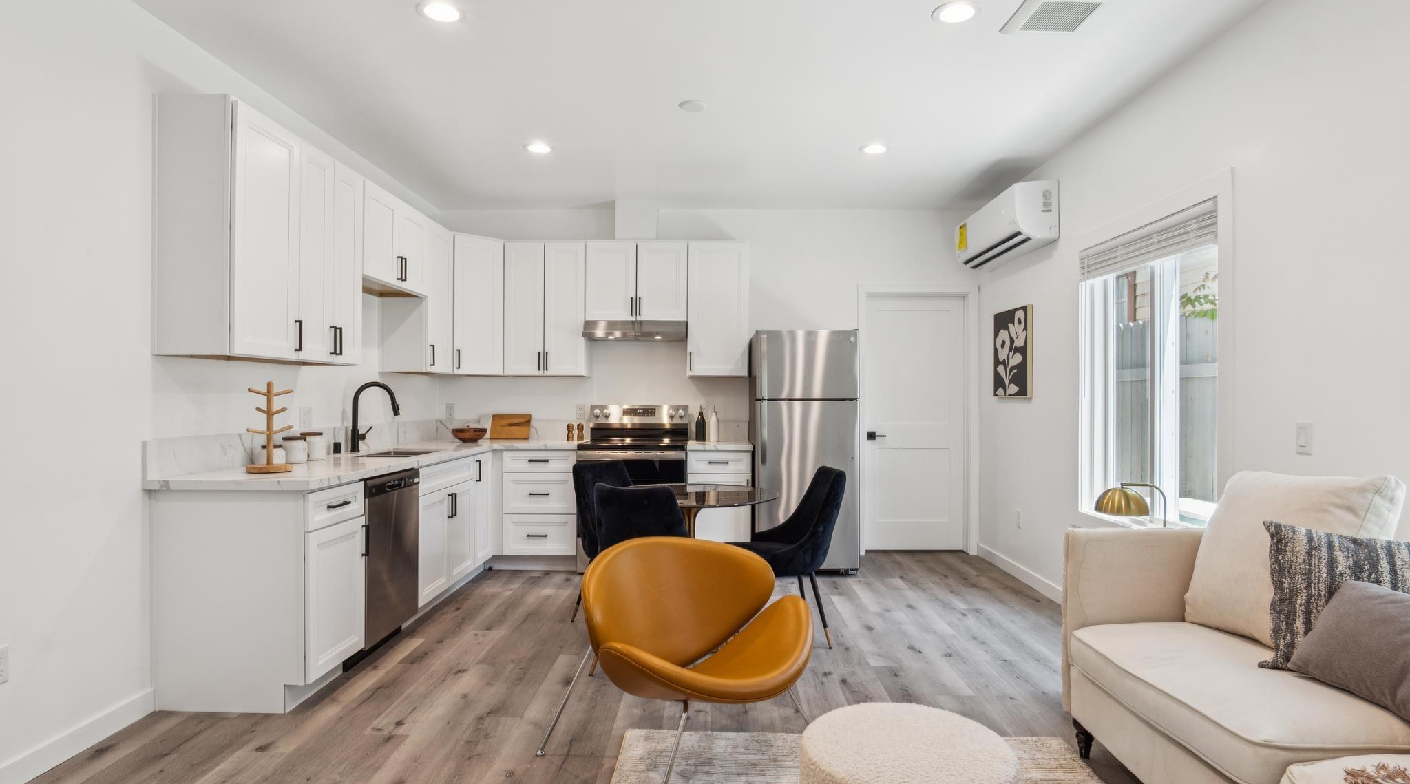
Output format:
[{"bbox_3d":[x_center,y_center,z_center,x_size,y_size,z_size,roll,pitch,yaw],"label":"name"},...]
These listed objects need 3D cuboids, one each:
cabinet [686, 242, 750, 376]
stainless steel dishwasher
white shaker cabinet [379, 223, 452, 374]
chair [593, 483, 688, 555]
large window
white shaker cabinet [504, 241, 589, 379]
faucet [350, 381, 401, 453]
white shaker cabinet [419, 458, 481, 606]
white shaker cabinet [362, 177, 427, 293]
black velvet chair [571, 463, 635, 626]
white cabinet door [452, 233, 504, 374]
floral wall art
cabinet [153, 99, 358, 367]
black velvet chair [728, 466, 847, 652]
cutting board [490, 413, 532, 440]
[{"bbox_3d":[0.105,-0.631,5.517,0.473,1.022,0.335,0,0,1],"label":"cabinet"},{"bbox_3d":[-1.870,0.827,3.580,0.605,0.811,0.585,0,0,1],"label":"stainless steel dishwasher"},{"bbox_3d":[-1.962,-0.634,4.812,0.326,1.011,0.422,0,0,1],"label":"white shaker cabinet"},{"bbox_3d":[-0.219,0.843,3.322,0.500,0.870,0.610,0,-1,19],"label":"chair"},{"bbox_3d":[2.165,-0.063,3.460,0.120,1.488,1.123,0,0,1],"label":"large window"},{"bbox_3d":[-1.198,-0.627,5.458,0.613,1.011,0.326,0,0,1],"label":"white shaker cabinet"},{"bbox_3d":[-1.919,0.146,4.142,0.287,0.407,0.110,0,0,1],"label":"faucet"},{"bbox_3d":[-1.827,0.776,4.206,0.621,0.761,0.856,0,0,1],"label":"white shaker cabinet"},{"bbox_3d":[-2.014,-0.900,4.262,0.325,0.535,0.855,0,0,1],"label":"white shaker cabinet"},{"bbox_3d":[-0.378,0.848,3.945,0.610,0.870,0.500,0,-1,36],"label":"black velvet chair"},{"bbox_3d":[-1.652,-0.631,5.160,0.392,1.001,0.030,1,-1,-44],"label":"white cabinet door"},{"bbox_3d":[2.127,-0.264,4.863,0.040,0.610,0.553,0,0,1],"label":"floral wall art"},{"bbox_3d":[-1.983,-0.647,3.247,0.326,1.011,1.003,0,0,1],"label":"cabinet"},{"bbox_3d":[0.371,0.826,3.663,0.610,0.860,0.500,0,0,-8],"label":"black velvet chair"},{"bbox_3d":[-1.556,0.286,5.661,0.311,0.211,0.020,0,-18,1],"label":"cutting board"}]

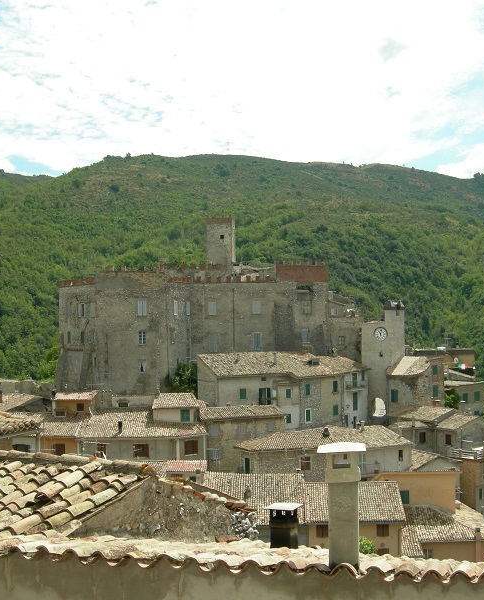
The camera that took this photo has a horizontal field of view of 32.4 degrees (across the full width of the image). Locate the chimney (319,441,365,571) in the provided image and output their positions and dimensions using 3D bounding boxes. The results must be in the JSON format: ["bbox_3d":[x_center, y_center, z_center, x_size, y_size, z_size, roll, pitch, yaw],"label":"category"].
[{"bbox_3d":[0.815,1.655,6.750,0.390,1.010,0.380,0,2,4],"label":"chimney"}]

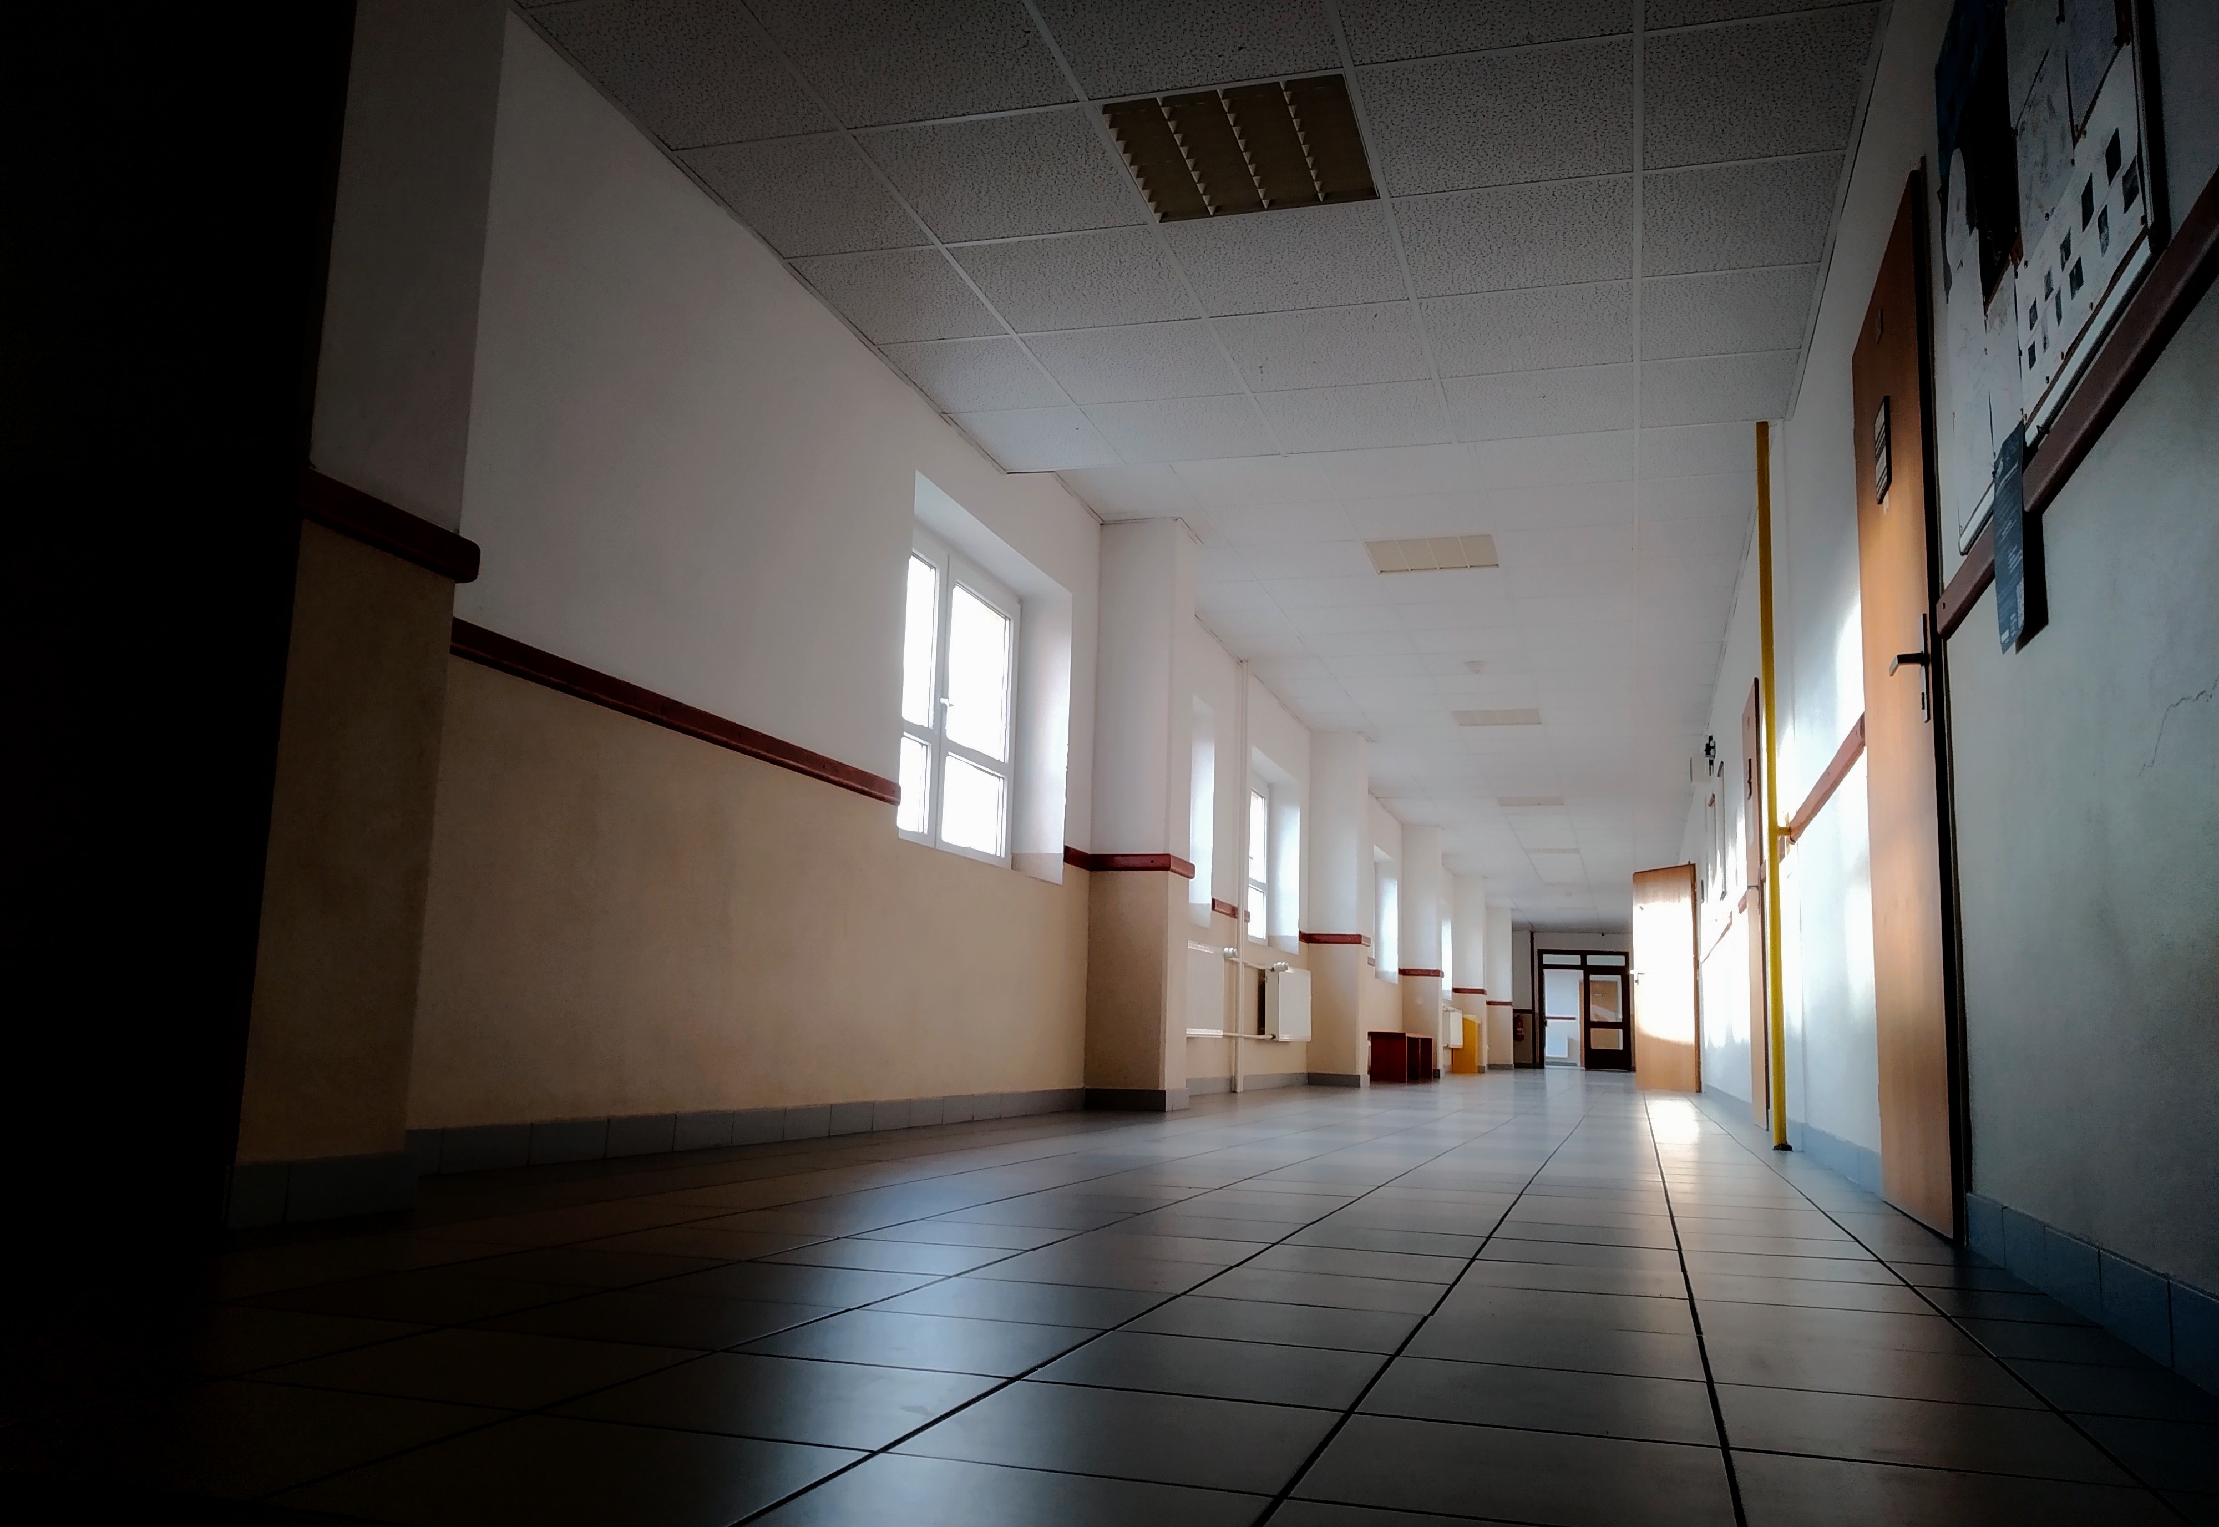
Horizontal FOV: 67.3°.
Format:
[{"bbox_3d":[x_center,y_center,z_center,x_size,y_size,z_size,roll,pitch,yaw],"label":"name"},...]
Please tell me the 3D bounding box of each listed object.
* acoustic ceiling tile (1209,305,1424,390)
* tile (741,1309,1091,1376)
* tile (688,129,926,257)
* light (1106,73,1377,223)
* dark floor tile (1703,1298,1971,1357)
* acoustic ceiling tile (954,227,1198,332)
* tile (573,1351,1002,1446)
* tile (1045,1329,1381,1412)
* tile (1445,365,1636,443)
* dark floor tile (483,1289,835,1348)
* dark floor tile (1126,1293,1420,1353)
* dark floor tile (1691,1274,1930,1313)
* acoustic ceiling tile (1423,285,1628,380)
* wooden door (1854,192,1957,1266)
[{"bbox_3d":[0.691,-1.313,5.274,0.605,0.016,0.600,-1,-10,17],"label":"acoustic ceiling tile"},{"bbox_3d":[-0.185,0.589,1.686,0.298,0.010,0.295,-1,-10,17],"label":"tile"},{"bbox_3d":[-0.774,-1.481,4.360,0.456,0.017,0.580,-1,-11,17],"label":"tile"},{"bbox_3d":[0.323,-1.500,4.009,0.600,0.080,0.600,-1,-10,17],"label":"light"},{"bbox_3d":[0.849,0.668,1.963,0.297,0.010,0.288,-1,-10,17],"label":"dark floor tile"},{"bbox_3d":[-0.078,-1.367,4.751,0.600,0.018,0.600,-1,-10,17],"label":"acoustic ceiling tile"},{"bbox_3d":[-0.270,0.542,1.416,0.298,0.010,0.293,-1,-10,17],"label":"tile"},{"bbox_3d":[0.102,0.576,1.575,0.293,0.010,0.285,-1,-10,17],"label":"tile"},{"bbox_3d":[1.495,-1.251,5.777,0.620,0.016,0.612,-1,-10,17],"label":"tile"},{"bbox_3d":[-0.473,0.594,1.773,0.297,0.010,0.288,-1,-10,17],"label":"dark floor tile"},{"bbox_3d":[0.188,0.631,1.868,0.297,0.010,0.288,-1,-10,17],"label":"dark floor tile"},{"bbox_3d":[0.935,0.718,2.240,0.298,0.010,0.293,-1,-10,17],"label":"dark floor tile"},{"bbox_3d":[1.251,-1.290,4.964,0.600,0.018,0.600,-1,-10,17],"label":"acoustic ceiling tile"},{"bbox_3d":[1.671,-0.064,3.490,0.050,1.980,0.900,-1,-10,17],"label":"wooden door"}]

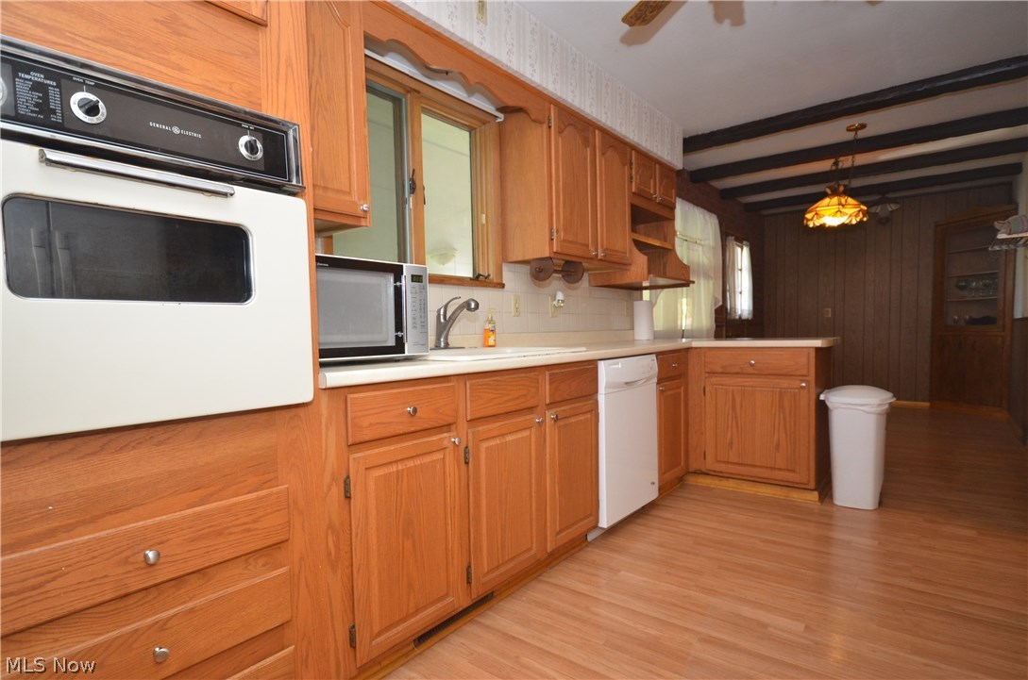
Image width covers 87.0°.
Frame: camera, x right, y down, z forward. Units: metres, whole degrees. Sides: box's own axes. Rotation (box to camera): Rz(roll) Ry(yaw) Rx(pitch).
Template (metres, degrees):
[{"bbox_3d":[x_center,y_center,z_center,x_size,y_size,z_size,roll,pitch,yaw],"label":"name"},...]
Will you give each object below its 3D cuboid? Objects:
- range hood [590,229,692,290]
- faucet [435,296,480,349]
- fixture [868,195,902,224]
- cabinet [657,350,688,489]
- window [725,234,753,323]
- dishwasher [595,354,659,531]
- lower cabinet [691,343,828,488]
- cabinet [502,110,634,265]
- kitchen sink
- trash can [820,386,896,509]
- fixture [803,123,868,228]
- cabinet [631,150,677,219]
[{"bbox_3d":[0.878,-0.521,3.693,0.460,0.305,0.760,0,2,39],"label":"range hood"},{"bbox_3d":[-0.250,-0.077,2.360,0.245,0.223,0.070,0,2,39],"label":"faucet"},{"bbox_3d":[4.023,-1.416,5.886,0.370,0.326,0.360,0,2,39],"label":"fixture"},{"bbox_3d":[0.706,0.458,3.353,0.588,0.815,0.470,0,2,39],"label":"cabinet"},{"bbox_3d":[2.675,-0.713,6.389,0.100,0.980,0.950,0,2,38],"label":"window"},{"bbox_3d":[0.382,0.500,2.978,0.602,0.823,0.602,0,2,38],"label":"dishwasher"},{"bbox_3d":[1.587,0.451,3.481,0.720,0.823,0.563,0,2,38],"label":"lower cabinet"},{"bbox_3d":[0.353,-0.825,3.205,0.334,0.778,0.919,0,2,38],"label":"cabinet"},{"bbox_3d":[-0.134,0.139,2.368,0.545,0.190,0.840,0,2,38],"label":"kitchen sink"},{"bbox_3d":[1.932,0.590,3.046,0.345,0.650,0.300,0,2,38],"label":"trash can"},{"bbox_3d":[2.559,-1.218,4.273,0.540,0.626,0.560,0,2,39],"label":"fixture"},{"bbox_3d":[0.864,-1.065,3.858,0.332,0.345,0.754,0,2,38],"label":"cabinet"}]

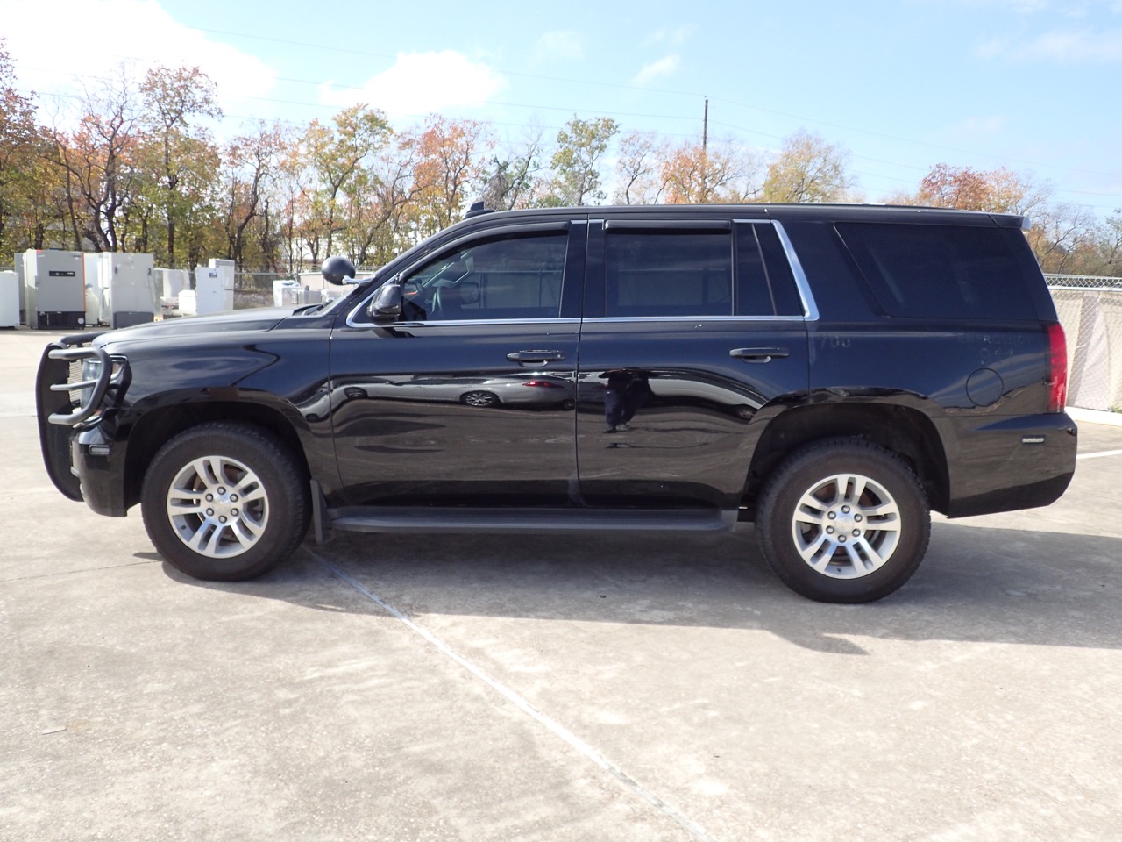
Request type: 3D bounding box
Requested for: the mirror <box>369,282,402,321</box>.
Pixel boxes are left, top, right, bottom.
[{"bbox_3d":[-0.793,-0.536,4.408,0.145,0.175,0.240,2,8,3],"label":"mirror"}]

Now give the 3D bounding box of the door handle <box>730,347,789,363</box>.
[{"bbox_3d":[0.895,-0.294,4.385,0.265,0.065,0.055,2,8,3],"label":"door handle"}]

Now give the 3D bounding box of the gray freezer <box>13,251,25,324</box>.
[{"bbox_3d":[-15.068,-3.766,27.846,0.950,1.970,0.880,-4,9,-34],"label":"gray freezer"}]

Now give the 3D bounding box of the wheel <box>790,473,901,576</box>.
[{"bbox_3d":[1.318,0.473,4.572,0.490,0.490,0.210,2,7,3],"label":"wheel"}]

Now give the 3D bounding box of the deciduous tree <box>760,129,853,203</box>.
[{"bbox_3d":[12.496,-9.880,50.654,4.900,10.300,4.900,2,7,3],"label":"deciduous tree"}]

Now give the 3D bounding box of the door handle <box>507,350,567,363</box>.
[{"bbox_3d":[-0.110,-0.294,4.434,0.268,0.063,0.055,2,8,3],"label":"door handle"}]

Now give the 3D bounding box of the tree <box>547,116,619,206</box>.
[{"bbox_3d":[0.959,-9.460,46.629,3.800,9.900,3.800,2,7,3],"label":"tree"}]

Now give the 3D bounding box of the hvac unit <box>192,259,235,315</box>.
[{"bbox_3d":[-9.292,-3.386,26.133,0.980,1.920,0.820,1,8,-3],"label":"hvac unit"}]

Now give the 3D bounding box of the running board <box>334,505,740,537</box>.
[{"bbox_3d":[-0.139,0.475,4.584,1.900,0.090,0.200,0,7,3],"label":"running board"}]

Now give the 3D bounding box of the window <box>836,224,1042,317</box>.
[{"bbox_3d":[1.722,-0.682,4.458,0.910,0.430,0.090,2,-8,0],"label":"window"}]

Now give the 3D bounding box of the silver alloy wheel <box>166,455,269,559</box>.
[{"bbox_3d":[-1.621,0.398,4.699,0.495,0.495,0.200,2,8,3],"label":"silver alloy wheel"}]

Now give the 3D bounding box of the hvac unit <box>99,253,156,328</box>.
[{"bbox_3d":[-11.554,-3.442,25.908,1.040,1.970,0.880,-4,9,-37],"label":"hvac unit"}]

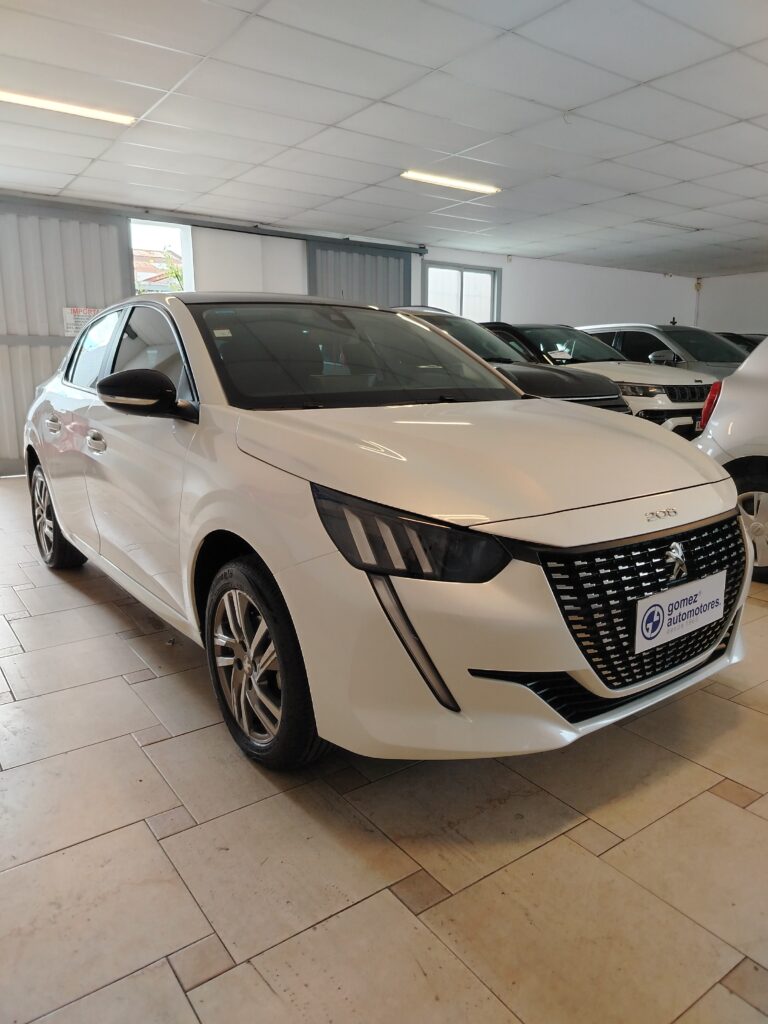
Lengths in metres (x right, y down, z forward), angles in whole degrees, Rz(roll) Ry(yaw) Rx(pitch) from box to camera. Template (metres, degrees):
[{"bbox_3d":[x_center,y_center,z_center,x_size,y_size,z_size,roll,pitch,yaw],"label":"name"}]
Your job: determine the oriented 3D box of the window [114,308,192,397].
[{"bbox_3d":[-0.815,-0.598,2.567,0.080,0.400,0.930,15,0,-37],"label":"window"}]

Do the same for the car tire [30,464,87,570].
[{"bbox_3d":[-1.802,0.018,3.918,0.200,0.620,0.620,-9,14,-35],"label":"car tire"}]

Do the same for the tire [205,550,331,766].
[{"bbox_3d":[-0.306,0.395,1.903,0.200,0.620,0.620,-9,14,-35],"label":"tire"}]

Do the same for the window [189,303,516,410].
[{"bbox_3d":[-0.124,-0.663,2.730,1.300,0.140,0.770,-9,45,-35],"label":"window"}]

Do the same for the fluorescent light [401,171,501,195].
[{"bbox_3d":[0.658,-3.180,6.910,1.210,0.070,0.170,-8,14,-35],"label":"fluorescent light"}]

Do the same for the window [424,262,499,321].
[{"bbox_3d":[1.199,-3.127,10.701,1.589,1.120,0.120,-8,14,-35],"label":"window"}]

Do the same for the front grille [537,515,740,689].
[{"bbox_3d":[0.698,0.222,1.765,0.830,0.355,0.150,-9,14,-35],"label":"front grille"}]

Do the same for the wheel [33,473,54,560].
[{"bbox_3d":[-1.812,0.019,3.910,0.170,0.450,0.450,-9,14,-35],"label":"wheel"}]

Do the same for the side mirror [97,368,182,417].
[{"bbox_3d":[-0.728,-0.367,2.133,0.220,0.155,0.140,-9,14,-35],"label":"side mirror"}]

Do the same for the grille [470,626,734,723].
[{"bbox_3d":[0.679,0.372,1.823,1.100,0.170,0.180,-9,14,-35],"label":"grille"}]

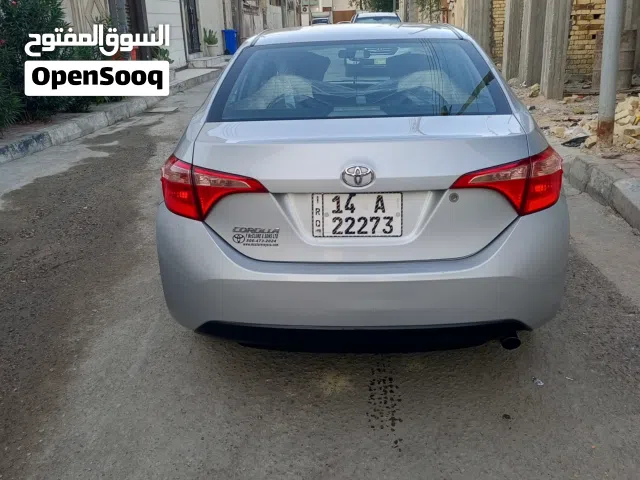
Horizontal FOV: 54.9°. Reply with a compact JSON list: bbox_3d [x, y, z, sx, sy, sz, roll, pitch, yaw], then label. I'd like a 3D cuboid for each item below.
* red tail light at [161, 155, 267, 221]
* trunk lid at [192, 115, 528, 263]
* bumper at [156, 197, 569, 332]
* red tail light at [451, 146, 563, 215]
[{"bbox_3d":[-0.406,-0.205,2.363,0.460,0.220,0.260,-1,20,3],"label":"red tail light"},{"bbox_3d":[0.149,-0.212,2.353,1.260,0.435,0.440,-1,20,3],"label":"trunk lid"},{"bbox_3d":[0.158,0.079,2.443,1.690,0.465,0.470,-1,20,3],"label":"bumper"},{"bbox_3d":[0.702,-0.219,2.300,0.460,0.220,0.260,-1,20,3],"label":"red tail light"}]

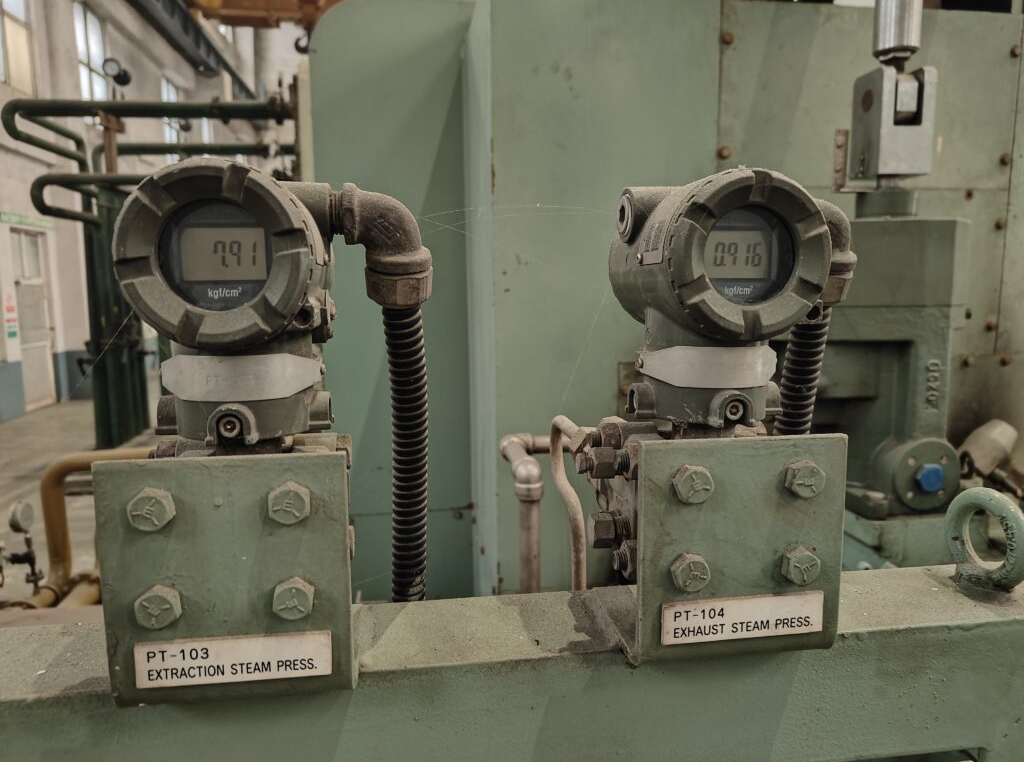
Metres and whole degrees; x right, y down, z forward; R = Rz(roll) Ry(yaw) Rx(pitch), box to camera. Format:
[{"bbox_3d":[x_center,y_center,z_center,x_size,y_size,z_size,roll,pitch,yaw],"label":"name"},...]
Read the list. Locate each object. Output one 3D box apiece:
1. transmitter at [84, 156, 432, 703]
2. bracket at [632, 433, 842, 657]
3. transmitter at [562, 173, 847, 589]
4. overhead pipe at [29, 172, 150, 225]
[{"bbox_3d":[-0.107,0.018,0.345,0.140,0.229,0.122,-1,7,-8],"label":"transmitter"},{"bbox_3d":[0.104,0.075,0.378,0.099,0.108,0.100,-1,7,-6],"label":"bracket"},{"bbox_3d":[0.110,-0.001,0.380,0.166,0.202,0.118,-1,7,-6],"label":"transmitter"},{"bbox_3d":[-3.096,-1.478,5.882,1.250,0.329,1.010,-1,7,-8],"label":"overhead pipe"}]

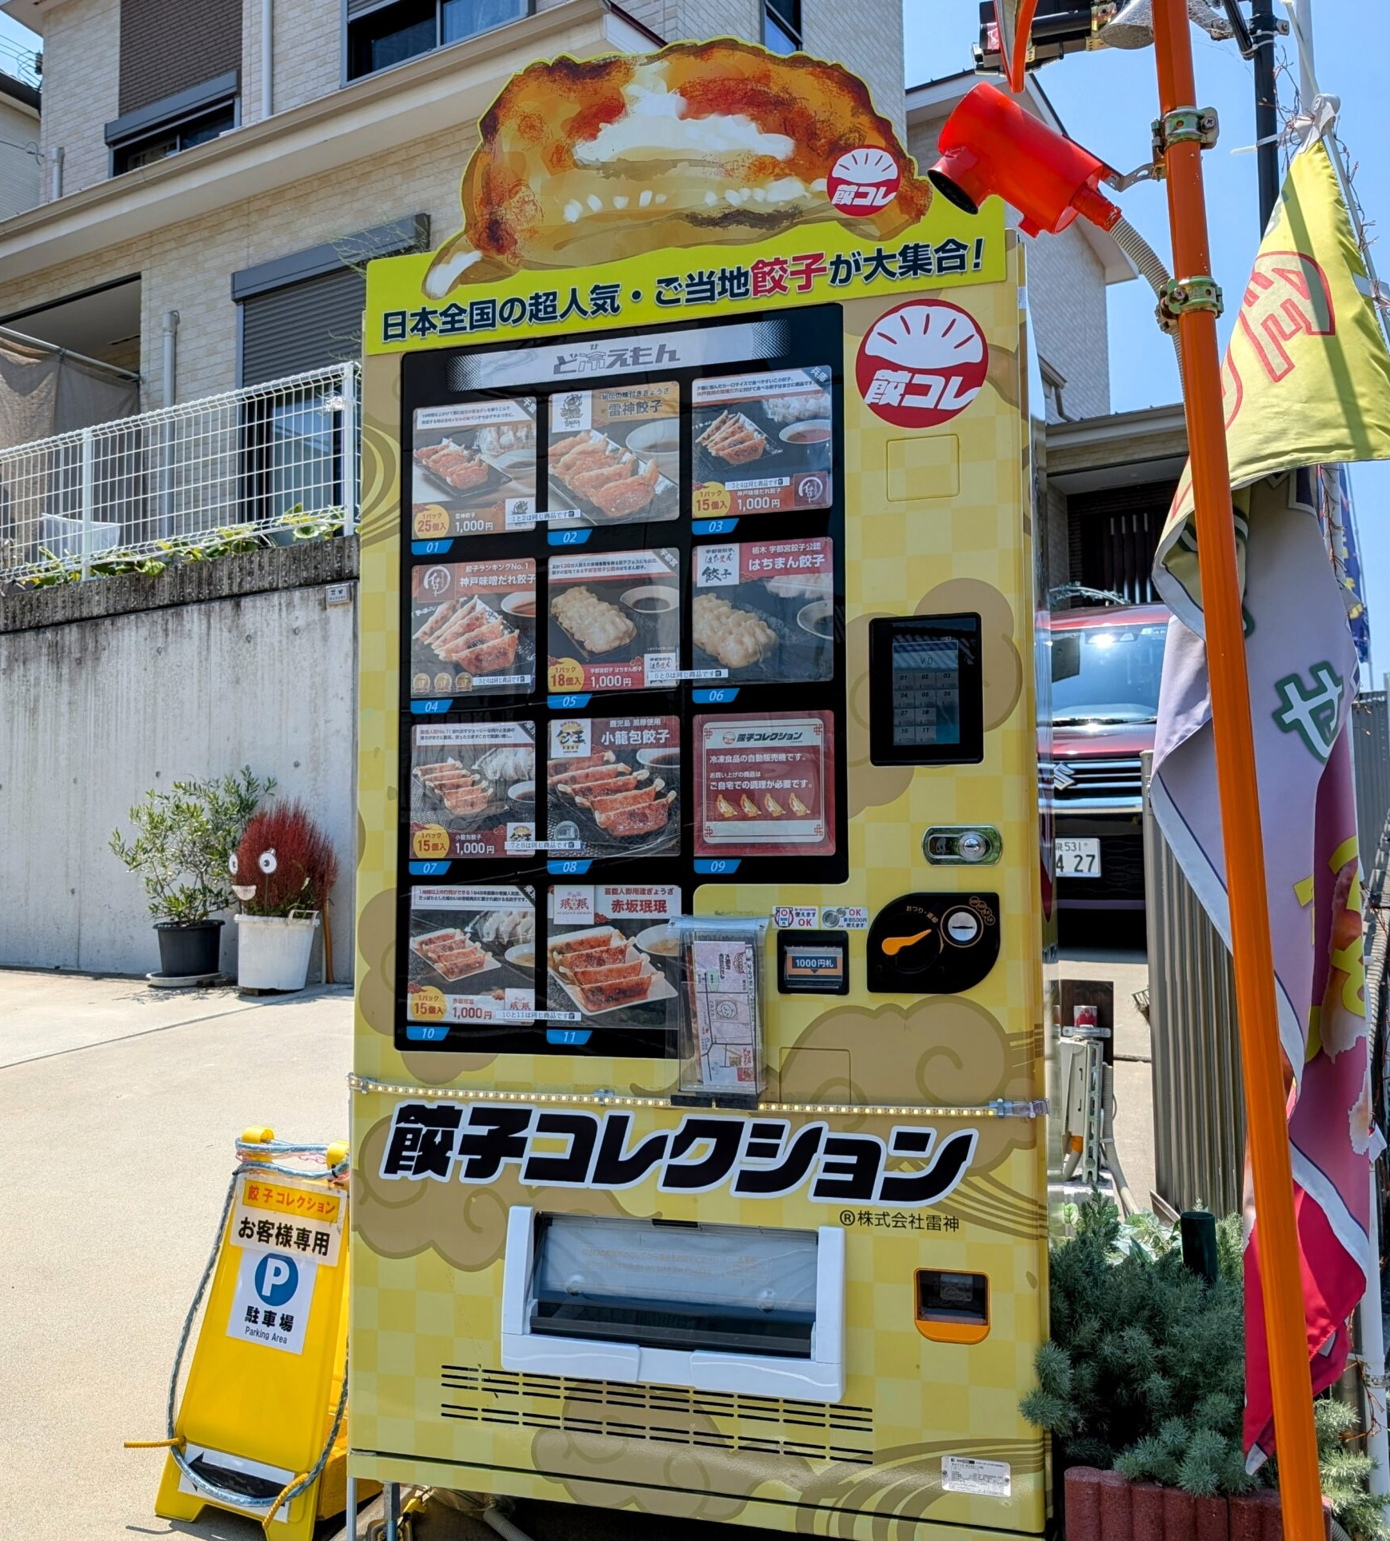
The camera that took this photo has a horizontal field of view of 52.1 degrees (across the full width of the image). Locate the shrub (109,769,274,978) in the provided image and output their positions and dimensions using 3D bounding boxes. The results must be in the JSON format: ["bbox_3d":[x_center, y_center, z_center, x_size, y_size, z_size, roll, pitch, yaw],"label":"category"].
[{"bbox_3d":[-2.219,0.460,6.250,0.690,0.920,0.600,-3,-5,29],"label":"shrub"}]

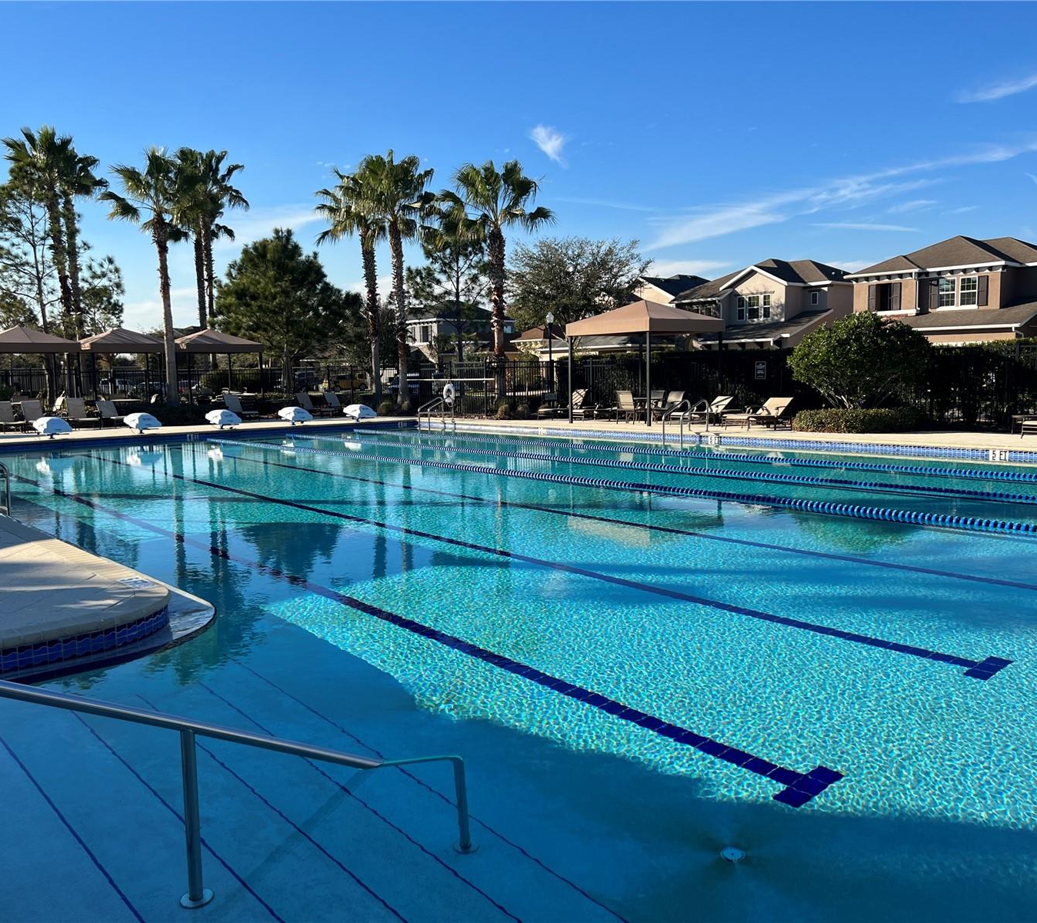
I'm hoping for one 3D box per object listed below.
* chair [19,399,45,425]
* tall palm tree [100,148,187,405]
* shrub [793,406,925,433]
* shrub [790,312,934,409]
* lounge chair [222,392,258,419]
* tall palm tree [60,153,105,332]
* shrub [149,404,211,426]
[{"bbox_3d":[-13.588,-1.314,26.207,0.670,0.880,1.720,-6,7,-40],"label":"chair"},{"bbox_3d":[-12.894,-6.101,31.862,3.000,9.124,3.000,-6,7,-40],"label":"tall palm tree"},{"bbox_3d":[7.607,-0.954,20.677,1.700,0.500,2.600,-6,7,-40],"label":"shrub"},{"bbox_3d":[7.721,-2.096,20.872,2.700,2.533,2.900,-6,7,-40],"label":"shrub"},{"bbox_3d":[-9.036,-1.768,30.213,0.670,0.880,1.720,-6,7,-40],"label":"lounge chair"},{"bbox_3d":[-17.067,-6.902,35.513,2.600,9.971,2.600,-6,7,-40],"label":"tall palm tree"},{"bbox_3d":[-10.411,-1.468,28.220,1.900,0.660,1.100,-6,8,-42],"label":"shrub"}]

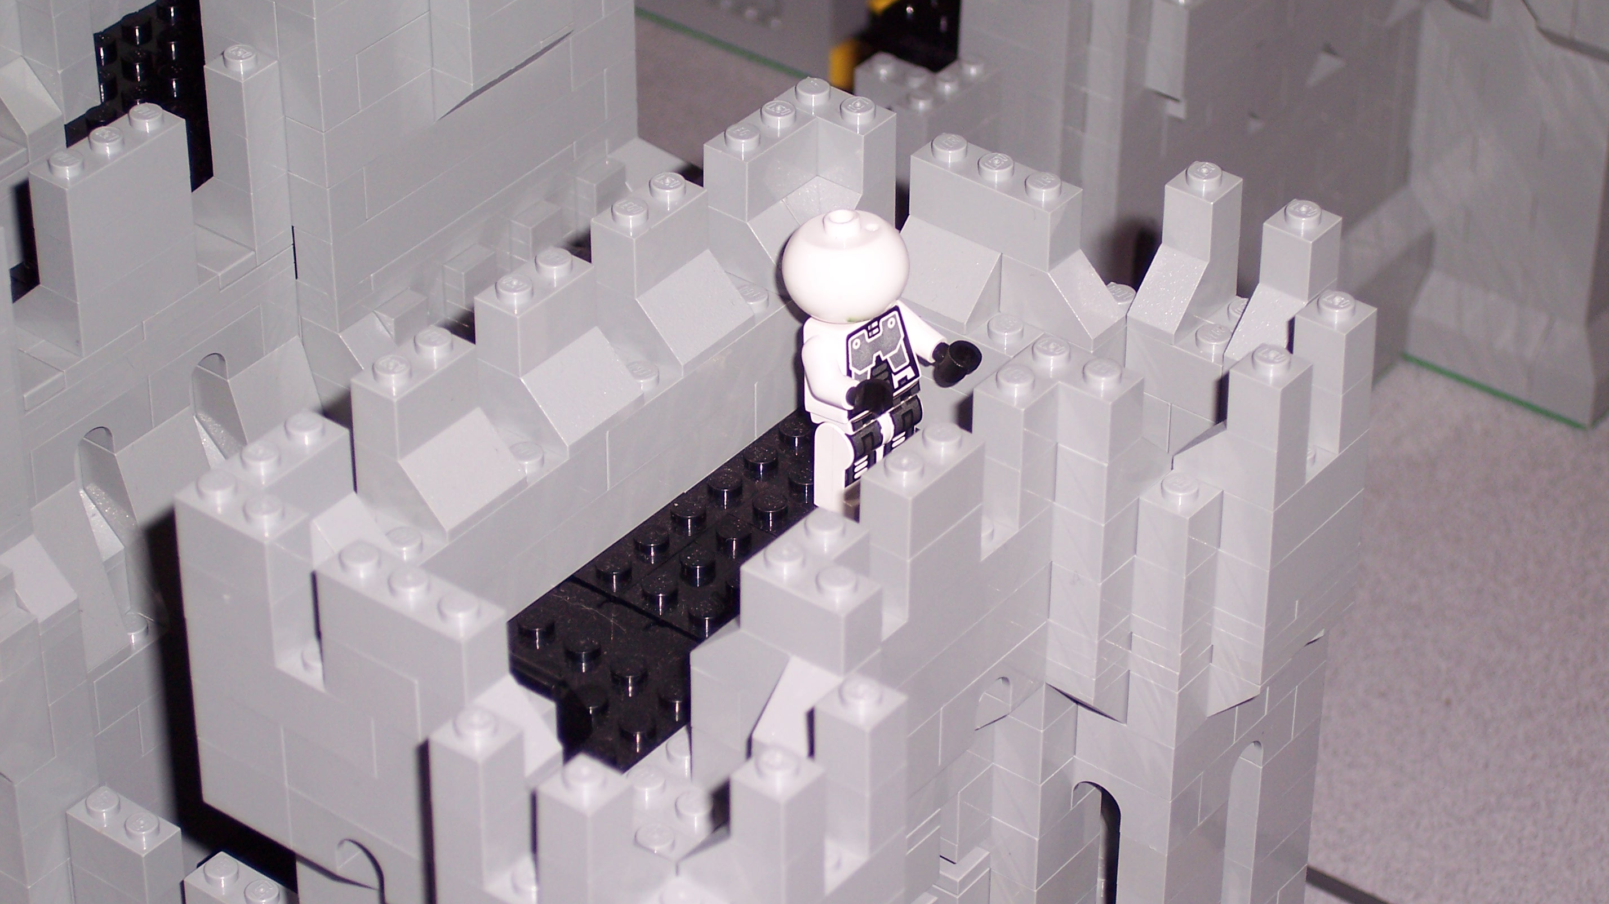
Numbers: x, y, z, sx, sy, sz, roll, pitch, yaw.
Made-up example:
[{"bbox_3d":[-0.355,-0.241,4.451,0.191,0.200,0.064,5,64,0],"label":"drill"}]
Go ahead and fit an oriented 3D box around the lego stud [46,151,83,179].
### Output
[{"bbox_3d":[-0.105,-0.041,0.684,0.005,0.002,0.005,0,36,0],"label":"lego stud"}]

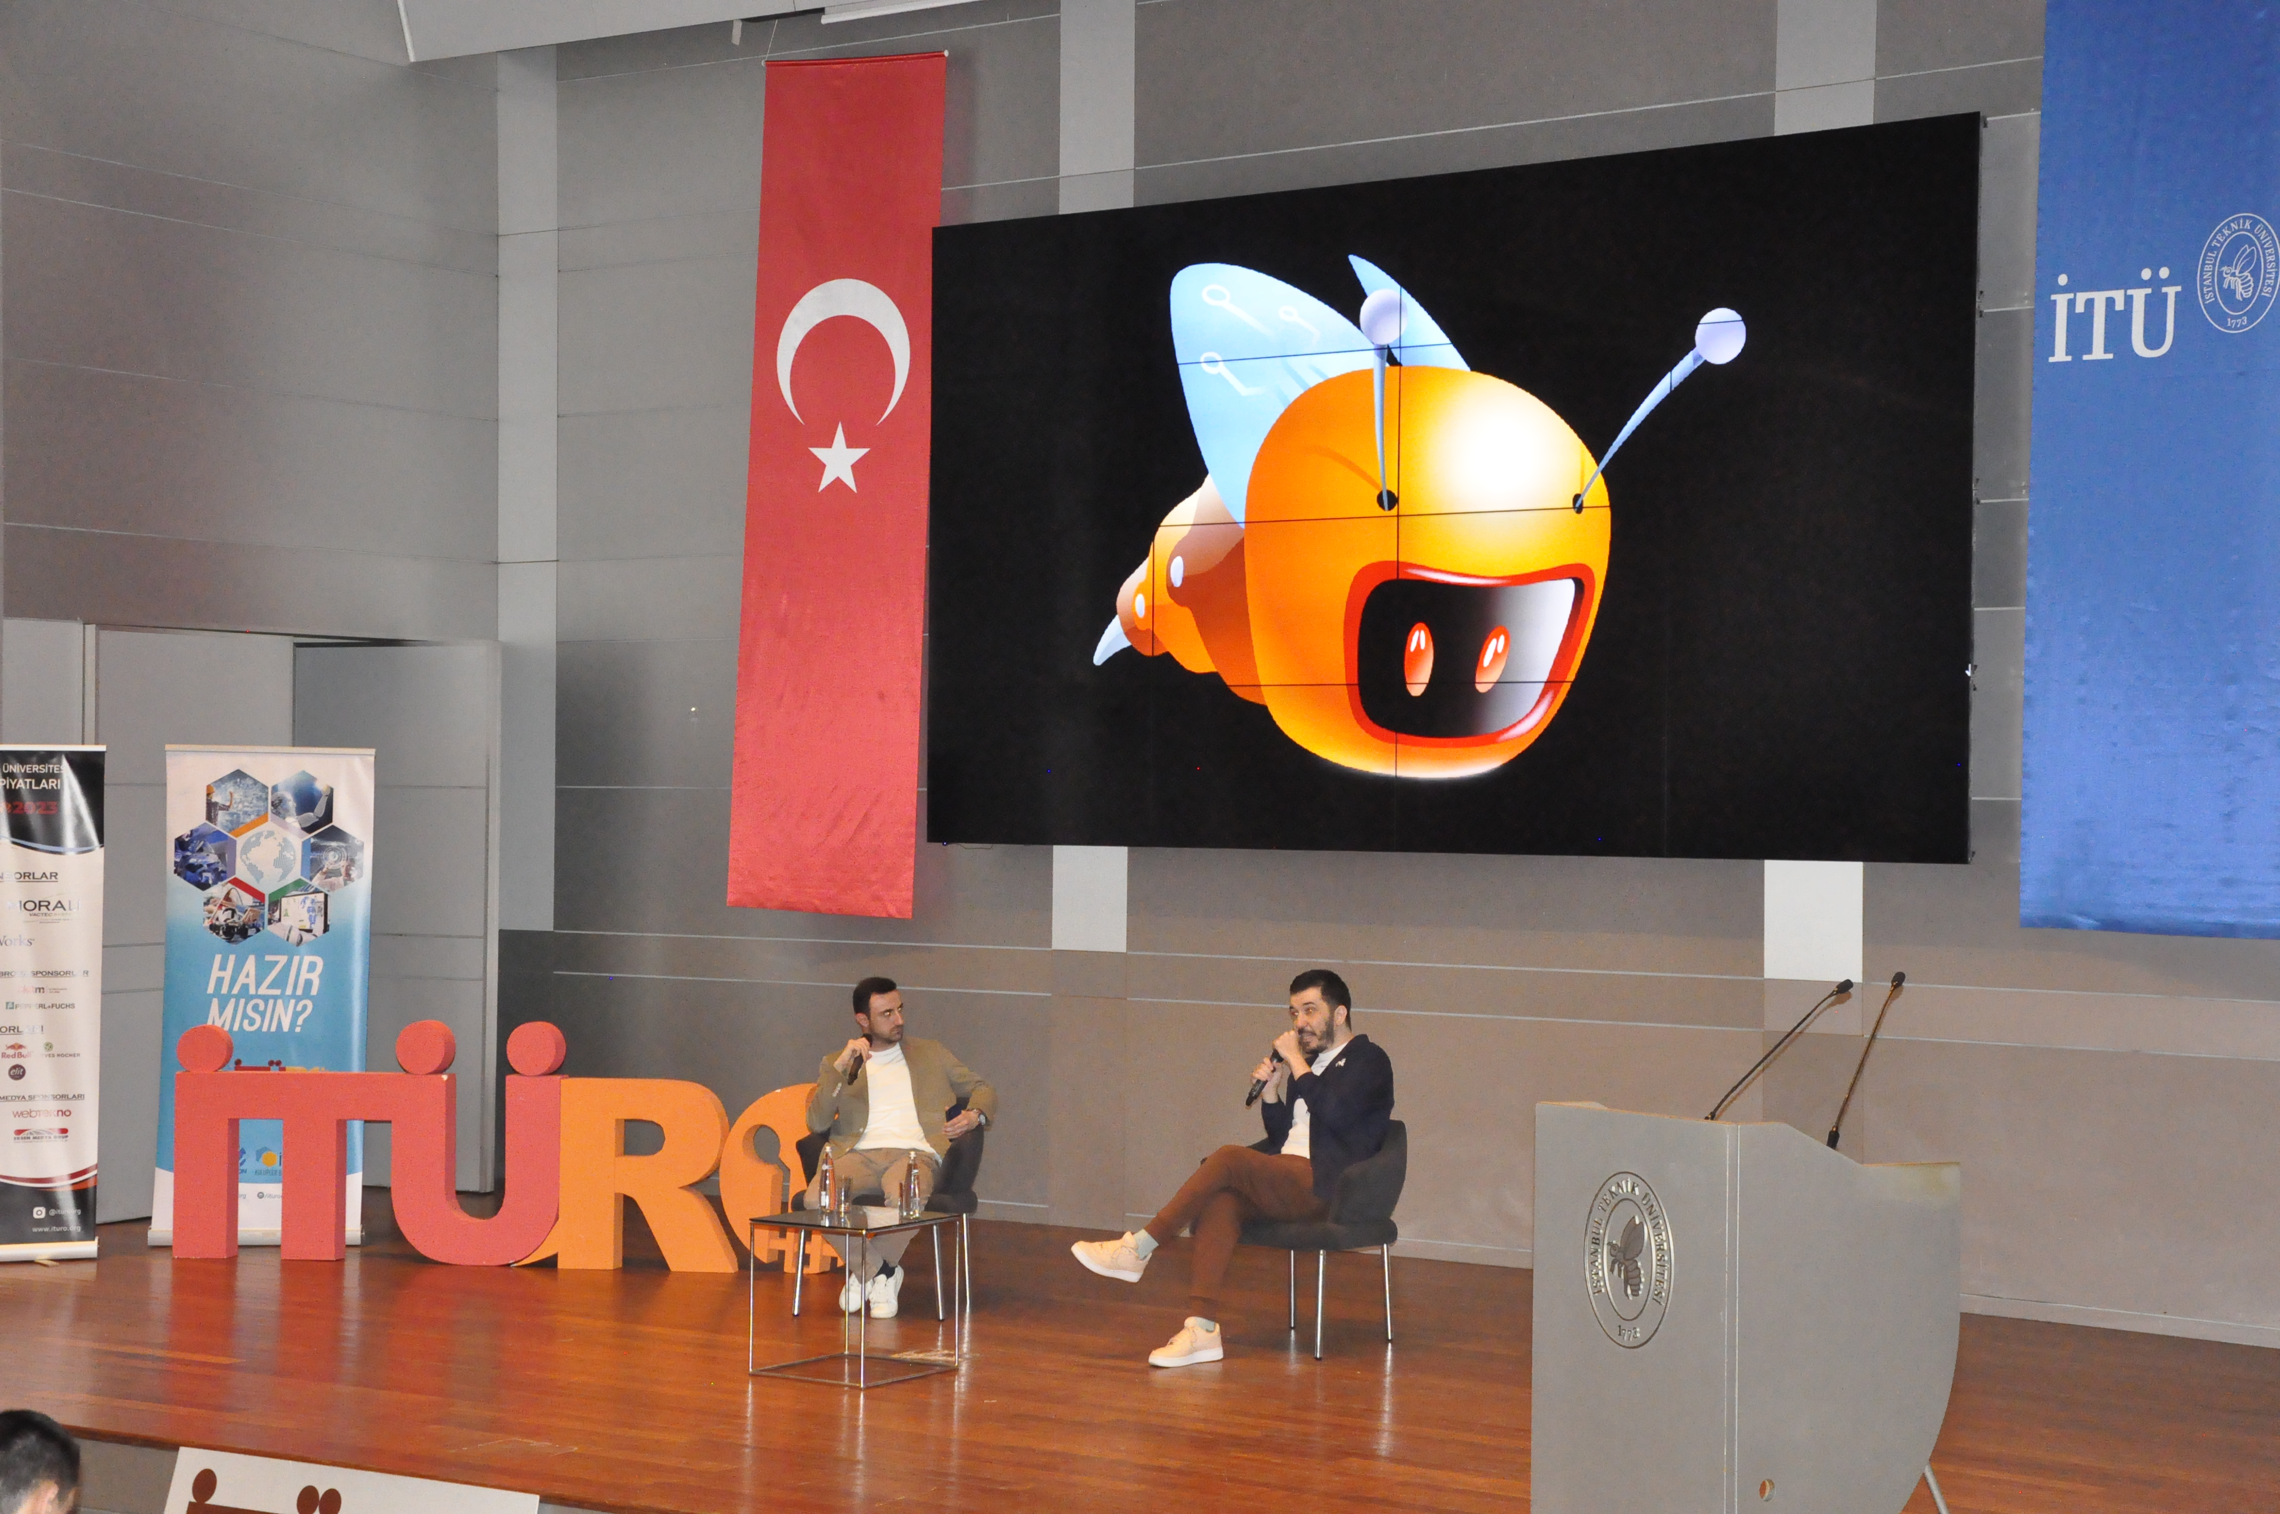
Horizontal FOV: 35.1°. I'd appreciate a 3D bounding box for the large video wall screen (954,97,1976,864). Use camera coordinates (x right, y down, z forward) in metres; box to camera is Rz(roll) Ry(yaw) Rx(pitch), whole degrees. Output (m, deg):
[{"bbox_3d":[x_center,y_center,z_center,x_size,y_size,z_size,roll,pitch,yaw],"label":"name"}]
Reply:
[{"bbox_3d":[1.083,-0.979,14.750,4.860,2.740,0.120,0,-1,35],"label":"large video wall screen"}]

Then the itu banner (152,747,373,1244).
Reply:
[{"bbox_3d":[-3.645,0.985,15.030,0.870,2.040,0.200,0,-1,5],"label":"itu banner"}]

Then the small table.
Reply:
[{"bbox_3d":[-0.928,1.750,11.810,0.490,0.495,0.490,0,-1,35],"label":"small table"}]

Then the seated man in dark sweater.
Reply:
[{"bbox_3d":[0.316,1.365,12.200,1.080,1.300,0.640,1,-1,-38],"label":"seated man in dark sweater"}]

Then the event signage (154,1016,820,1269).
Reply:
[{"bbox_3d":[-2.440,1.535,14.390,2.920,0.955,0.150,0,-1,11],"label":"event signage"}]

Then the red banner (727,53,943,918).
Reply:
[{"bbox_3d":[-1.385,-1.230,16.520,1.060,3.920,0.060,2,0,33],"label":"red banner"}]

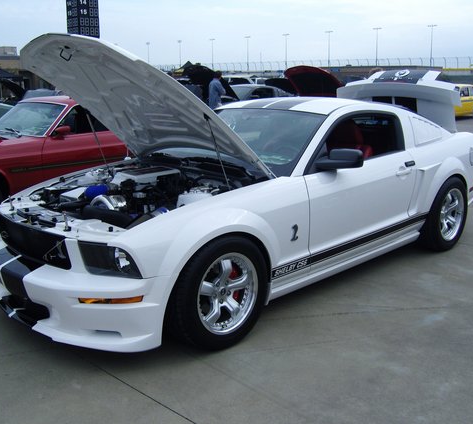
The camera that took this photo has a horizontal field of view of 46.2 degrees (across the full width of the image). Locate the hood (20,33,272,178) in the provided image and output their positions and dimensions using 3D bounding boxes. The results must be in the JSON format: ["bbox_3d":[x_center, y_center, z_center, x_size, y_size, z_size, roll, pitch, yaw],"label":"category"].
[{"bbox_3d":[-0.656,-0.685,3.532,1.500,0.210,1.400,14,-19,45],"label":"hood"}]

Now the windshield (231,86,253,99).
[{"bbox_3d":[-0.166,-3.624,17.141,1.450,0.170,0.870,13,44,44],"label":"windshield"}]

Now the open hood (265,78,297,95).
[{"bbox_3d":[1.514,-4.279,18.974,0.450,0.560,1.400,-13,19,-43],"label":"open hood"}]

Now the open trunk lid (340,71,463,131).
[{"bbox_3d":[1.701,-1.153,5.776,0.330,0.660,1.400,-13,18,-41],"label":"open trunk lid"}]

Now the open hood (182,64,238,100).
[{"bbox_3d":[-0.758,-3.808,16.493,1.500,0.210,1.400,13,-23,44],"label":"open hood"}]

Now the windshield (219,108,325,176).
[{"bbox_3d":[-0.028,-0.538,4.182,1.450,0.170,0.870,14,44,45],"label":"windshield"}]

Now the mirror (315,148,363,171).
[{"bbox_3d":[0.654,-0.333,3.537,0.160,0.130,0.260,-13,18,-42],"label":"mirror"}]

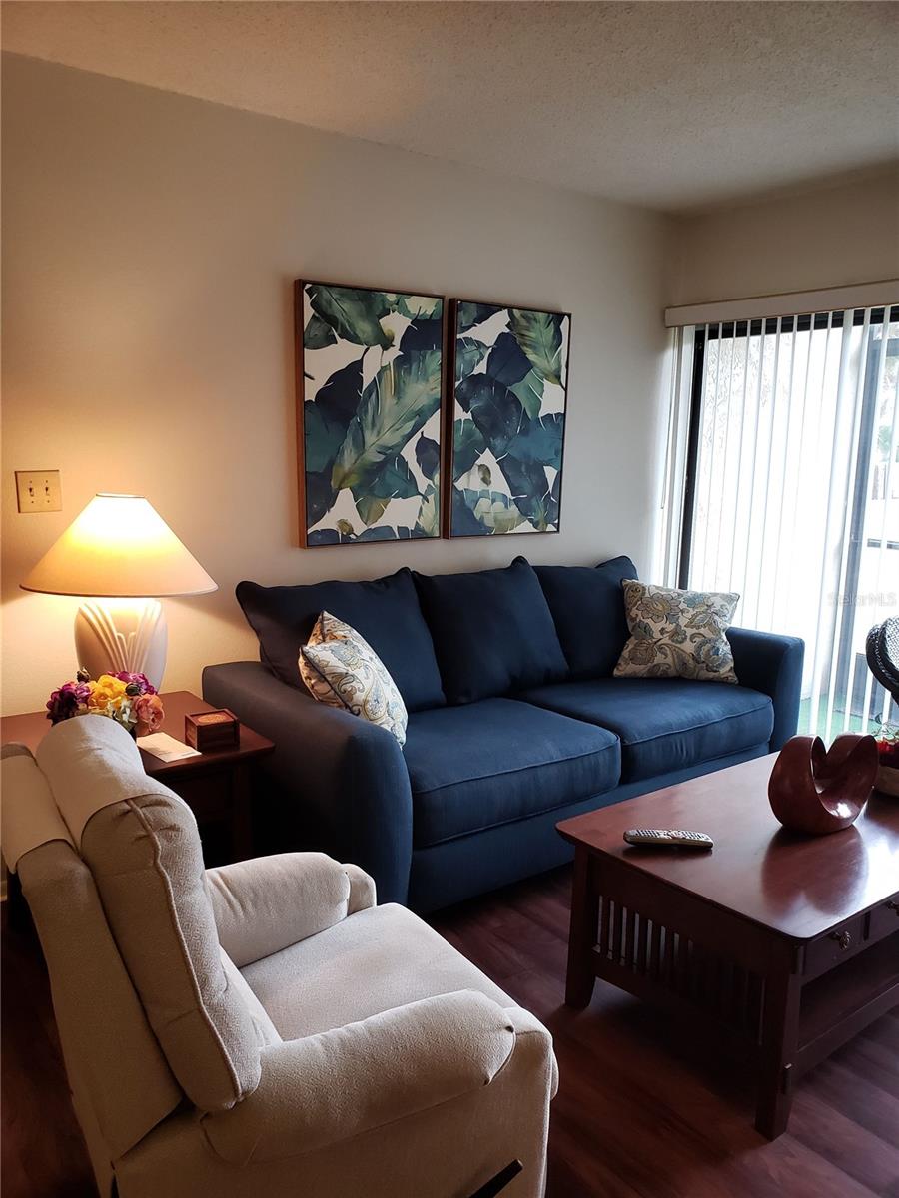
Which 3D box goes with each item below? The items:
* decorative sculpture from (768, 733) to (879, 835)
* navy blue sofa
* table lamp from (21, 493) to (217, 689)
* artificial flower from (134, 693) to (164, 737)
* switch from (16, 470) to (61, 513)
[{"bbox_3d":[0.918,0.438,2.210,0.205,0.225,0.175,-1,11,-12],"label":"decorative sculpture"},{"bbox_3d":[0.314,0.356,3.405,2.260,0.900,0.940,-7,13,-36],"label":"navy blue sofa"},{"bbox_3d":[-0.918,0.041,2.572,0.530,0.665,0.530,-7,13,-36],"label":"table lamp"},{"bbox_3d":[-0.803,0.308,2.400,0.082,0.105,0.075,-2,11,-18],"label":"artificial flower"},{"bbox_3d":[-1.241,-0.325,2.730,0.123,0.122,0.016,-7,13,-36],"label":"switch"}]

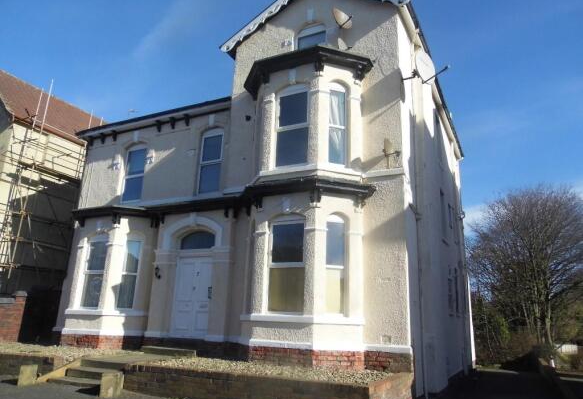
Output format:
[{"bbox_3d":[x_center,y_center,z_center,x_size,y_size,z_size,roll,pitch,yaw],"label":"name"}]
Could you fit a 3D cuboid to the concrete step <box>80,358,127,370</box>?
[{"bbox_3d":[-3.759,3.417,8.709,1.287,0.134,0.360,-6,-17,26],"label":"concrete step"}]

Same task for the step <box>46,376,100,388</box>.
[{"bbox_3d":[-3.818,3.361,7.718,1.286,0.077,0.422,-5,-17,25],"label":"step"}]

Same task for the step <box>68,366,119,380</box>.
[{"bbox_3d":[-3.727,3.380,8.126,1.181,0.131,0.413,-5,-17,25],"label":"step"}]

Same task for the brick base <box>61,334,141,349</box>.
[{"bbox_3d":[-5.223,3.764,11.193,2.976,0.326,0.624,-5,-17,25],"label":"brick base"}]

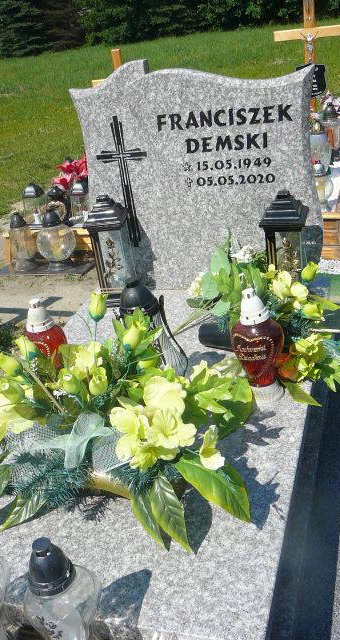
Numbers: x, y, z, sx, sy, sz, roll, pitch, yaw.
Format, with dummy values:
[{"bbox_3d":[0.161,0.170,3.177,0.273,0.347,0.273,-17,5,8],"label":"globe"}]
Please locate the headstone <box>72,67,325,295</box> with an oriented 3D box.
[{"bbox_3d":[0.097,-0.477,2.201,0.802,0.799,0.074,1,29,18],"label":"headstone"}]

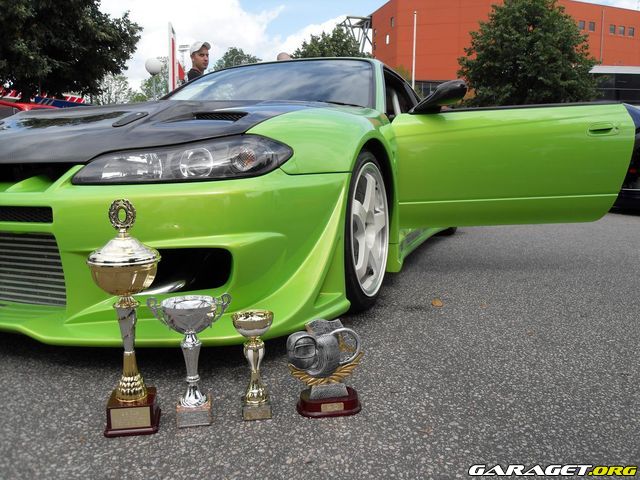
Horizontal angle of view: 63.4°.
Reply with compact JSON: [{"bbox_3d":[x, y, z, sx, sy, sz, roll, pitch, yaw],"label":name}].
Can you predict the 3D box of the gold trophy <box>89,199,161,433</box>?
[{"bbox_3d":[-0.376,0.147,1.017,0.145,0.453,0.143,-1,7,-7],"label":"gold trophy"}]

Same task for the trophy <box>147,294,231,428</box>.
[{"bbox_3d":[-0.260,0.239,1.048,0.168,0.262,0.112,-2,7,-10],"label":"trophy"}]

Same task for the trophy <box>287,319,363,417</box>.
[{"bbox_3d":[0.012,0.264,1.109,0.158,0.194,0.085,-1,7,-7],"label":"trophy"}]

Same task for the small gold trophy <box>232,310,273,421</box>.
[{"bbox_3d":[-0.135,0.260,1.077,0.084,0.212,0.083,-1,7,-9],"label":"small gold trophy"}]

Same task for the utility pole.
[{"bbox_3d":[5.084,-7.761,28.000,0.120,9.200,0.120,0,7,0],"label":"utility pole"}]

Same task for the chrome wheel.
[{"bbox_3d":[0.094,-0.040,1.910,0.215,0.485,0.485,3,8,21],"label":"chrome wheel"}]

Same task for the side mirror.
[{"bbox_3d":[0.533,-0.646,2.330,0.230,0.155,0.200,-1,7,-9],"label":"side mirror"}]

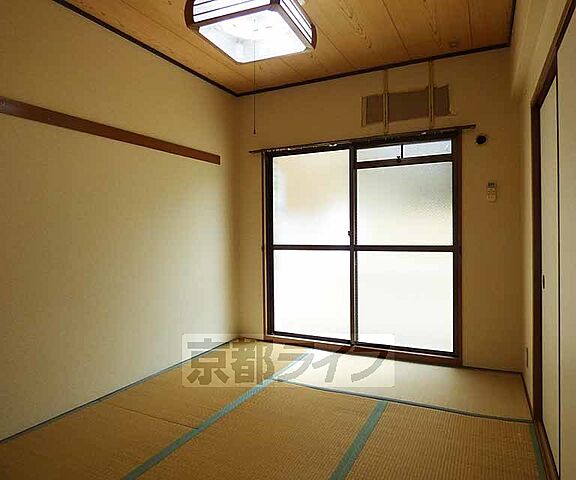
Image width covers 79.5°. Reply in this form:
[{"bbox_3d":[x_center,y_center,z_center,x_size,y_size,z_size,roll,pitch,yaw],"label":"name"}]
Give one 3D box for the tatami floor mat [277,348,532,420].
[{"bbox_3d":[0.825,1.065,2.660,1.690,0.040,0.820,-1,-1,26],"label":"tatami floor mat"}]

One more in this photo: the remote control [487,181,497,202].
[{"bbox_3d":[1.599,-0.371,2.720,0.060,0.158,0.024,0,1,27],"label":"remote control"}]

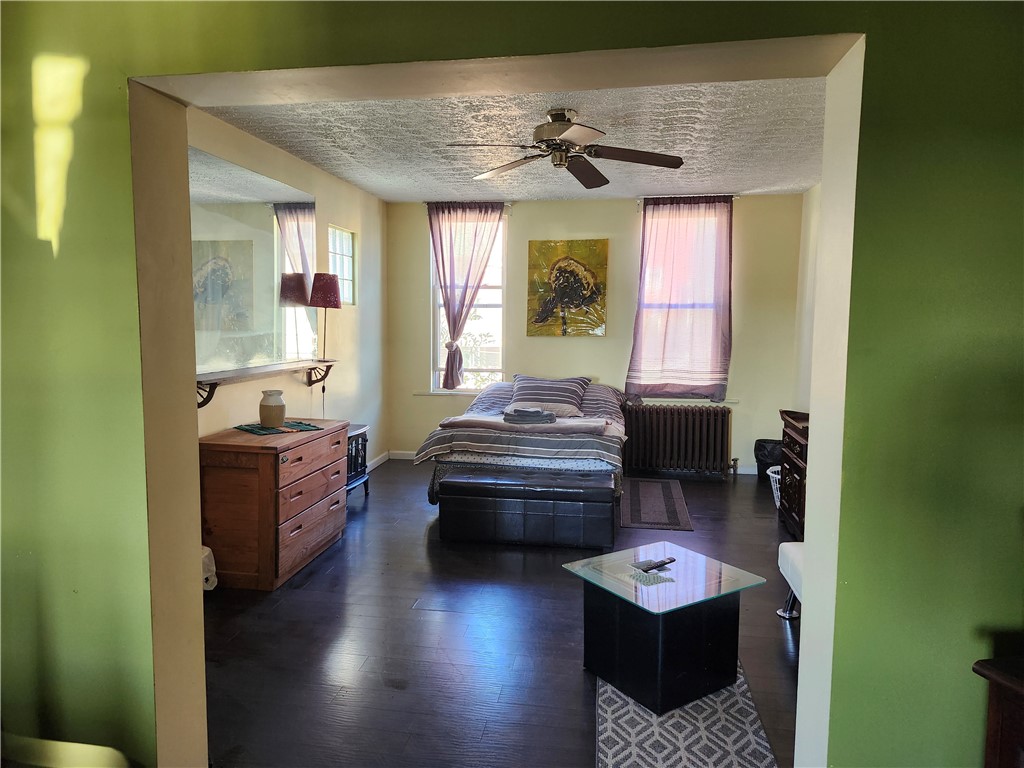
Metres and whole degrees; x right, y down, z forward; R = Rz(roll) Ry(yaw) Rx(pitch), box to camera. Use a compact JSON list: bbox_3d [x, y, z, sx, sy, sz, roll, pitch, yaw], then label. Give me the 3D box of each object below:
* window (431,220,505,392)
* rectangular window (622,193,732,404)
[{"bbox_3d":[-0.432,-0.772,6.723,0.744,1.689,0.100,1,5,9],"label":"window"},{"bbox_3d":[1.579,-0.755,6.375,0.827,1.793,0.110,1,5,9],"label":"rectangular window"}]

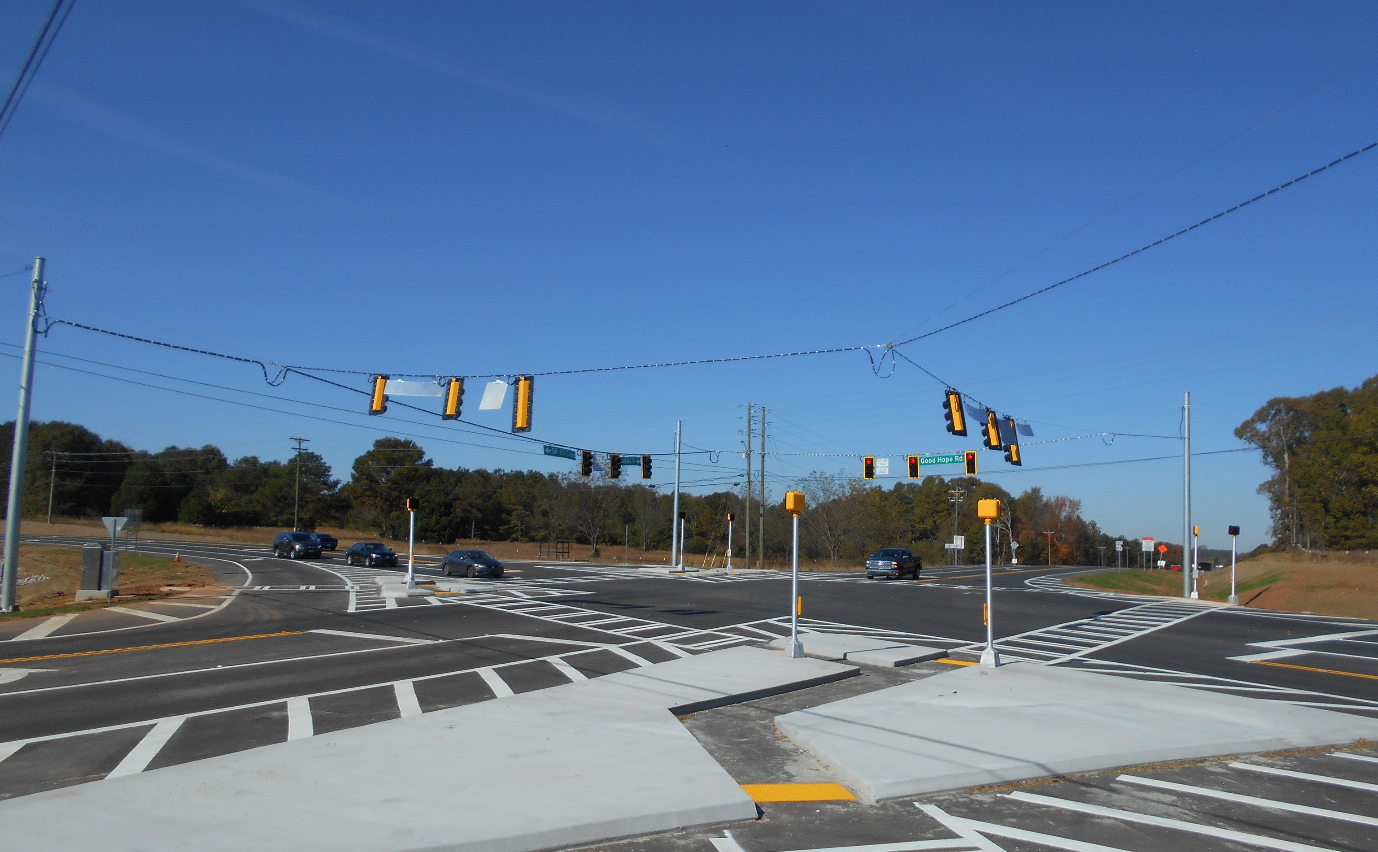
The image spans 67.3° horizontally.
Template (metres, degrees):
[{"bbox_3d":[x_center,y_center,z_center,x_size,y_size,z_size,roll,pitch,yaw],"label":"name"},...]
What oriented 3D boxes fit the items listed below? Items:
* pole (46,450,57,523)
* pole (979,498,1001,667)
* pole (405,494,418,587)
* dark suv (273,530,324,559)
[{"bbox_3d":[-96.979,9.406,157.643,0.330,10.985,0.330,1,-7,0],"label":"pole"},{"bbox_3d":[6.424,3.309,22.066,0.460,3.510,0.420,-1,-6,29],"label":"pole"},{"bbox_3d":[-11.063,4.662,41.467,0.420,3.540,0.460,-4,-8,44],"label":"pole"},{"bbox_3d":[-25.709,7.791,68.101,1.880,1.730,4.650,6,-8,-37],"label":"dark suv"}]

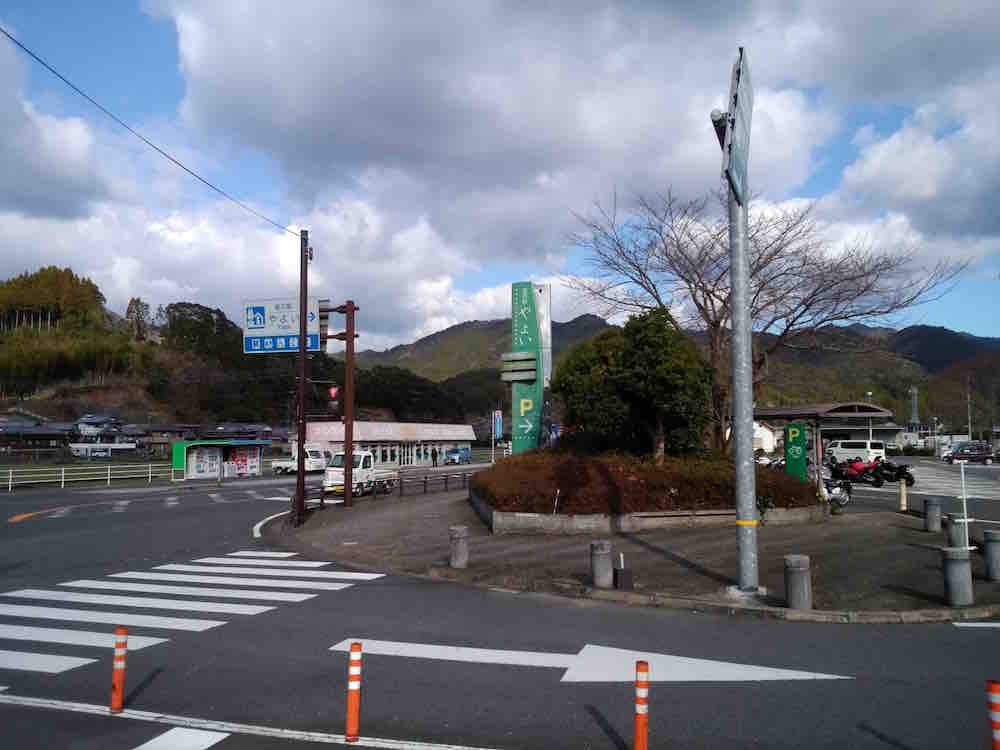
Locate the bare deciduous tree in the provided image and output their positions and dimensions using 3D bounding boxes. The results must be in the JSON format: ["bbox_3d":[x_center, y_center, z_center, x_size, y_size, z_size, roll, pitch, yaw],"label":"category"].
[{"bbox_3d":[8.146,-0.849,24.453,11.800,9.000,10.800,0,-5,0],"label":"bare deciduous tree"}]

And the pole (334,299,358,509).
[{"bbox_3d":[-4.946,0.905,25.217,0.750,6.600,0.400,-2,-5,19],"label":"pole"}]

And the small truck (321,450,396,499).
[{"bbox_3d":[-5.380,3.861,30.888,1.475,1.780,3.395,-2,-5,18],"label":"small truck"}]

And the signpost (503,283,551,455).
[{"bbox_3d":[0.831,0.277,23.568,1.250,6.200,0.850,-2,-5,22],"label":"signpost"}]

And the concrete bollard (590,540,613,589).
[{"bbox_3d":[1.446,2.658,11.059,0.295,0.610,0.295,0,-5,0],"label":"concrete bollard"}]

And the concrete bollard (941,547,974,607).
[{"bbox_3d":[5.837,2.562,9.914,0.305,0.630,0.305,0,-5,0],"label":"concrete bollard"}]

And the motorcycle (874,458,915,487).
[{"bbox_3d":[17.623,4.388,34.948,0.800,1.160,2.100,3,-6,-35],"label":"motorcycle"}]

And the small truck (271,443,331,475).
[{"bbox_3d":[-13.637,5.866,53.185,3.400,1.830,1.500,-2,-5,24],"label":"small truck"}]

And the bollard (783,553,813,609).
[{"bbox_3d":[3.681,2.539,9.634,0.305,0.610,0.305,0,-5,0],"label":"bollard"}]

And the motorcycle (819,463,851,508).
[{"bbox_3d":[10.439,3.505,24.489,0.750,1.220,2.050,1,-5,-15],"label":"motorcycle"}]

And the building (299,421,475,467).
[{"bbox_3d":[-10.025,6.660,74.508,6.600,3.900,20.300,-3,-6,29],"label":"building"}]

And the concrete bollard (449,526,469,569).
[{"bbox_3d":[-0.675,2.792,12.711,0.310,0.670,0.310,0,-5,0],"label":"concrete bollard"}]

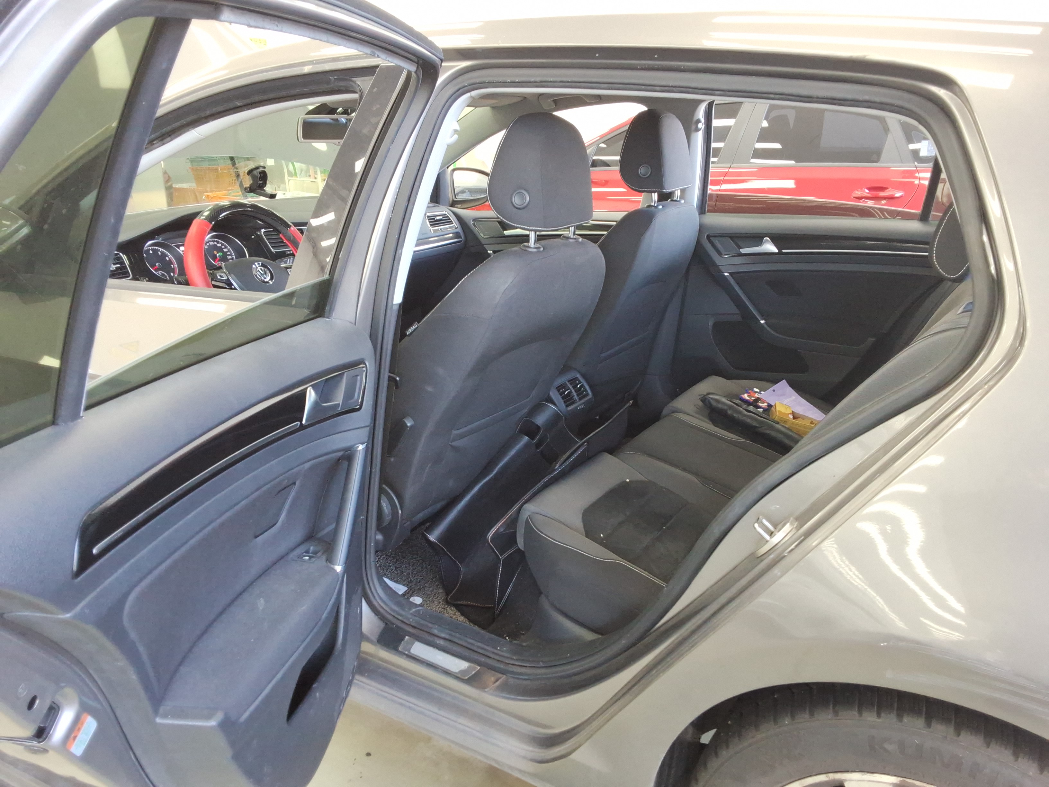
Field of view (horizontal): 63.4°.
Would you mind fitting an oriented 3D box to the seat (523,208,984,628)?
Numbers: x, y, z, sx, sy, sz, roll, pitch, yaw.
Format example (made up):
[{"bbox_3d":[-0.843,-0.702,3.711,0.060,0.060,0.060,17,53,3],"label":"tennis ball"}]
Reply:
[{"bbox_3d":[0.604,0.002,1.842,0.820,0.790,1.280,11,22,28],"label":"seat"}]

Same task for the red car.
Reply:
[{"bbox_3d":[1.199,-1.197,5.248,4.450,1.500,1.810,11,22,28],"label":"red car"}]

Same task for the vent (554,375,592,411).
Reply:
[{"bbox_3d":[0.115,-0.003,2.140,0.040,0.072,0.120,-38,-5,35],"label":"vent"}]

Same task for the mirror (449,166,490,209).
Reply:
[{"bbox_3d":[-0.216,-0.780,3.211,0.240,0.160,0.120,-17,26,-42],"label":"mirror"}]

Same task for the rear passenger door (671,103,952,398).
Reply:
[{"bbox_3d":[0.859,-0.345,2.478,0.960,1.040,0.240,11,22,28],"label":"rear passenger door"}]

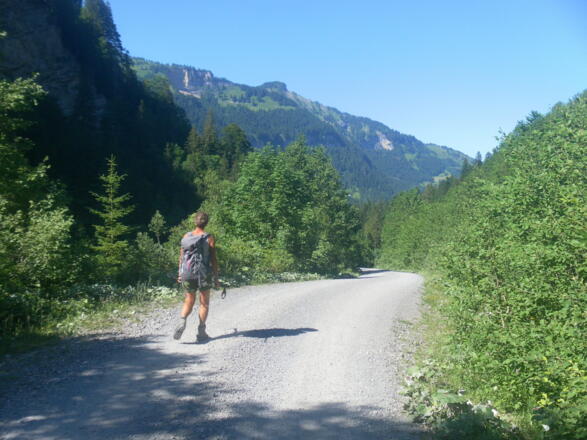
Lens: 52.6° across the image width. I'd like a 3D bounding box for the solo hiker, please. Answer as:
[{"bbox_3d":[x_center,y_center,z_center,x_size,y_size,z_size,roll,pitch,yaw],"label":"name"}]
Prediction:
[{"bbox_3d":[-1.230,0.720,7.580,0.560,1.690,0.680,0,-1,7],"label":"solo hiker"}]

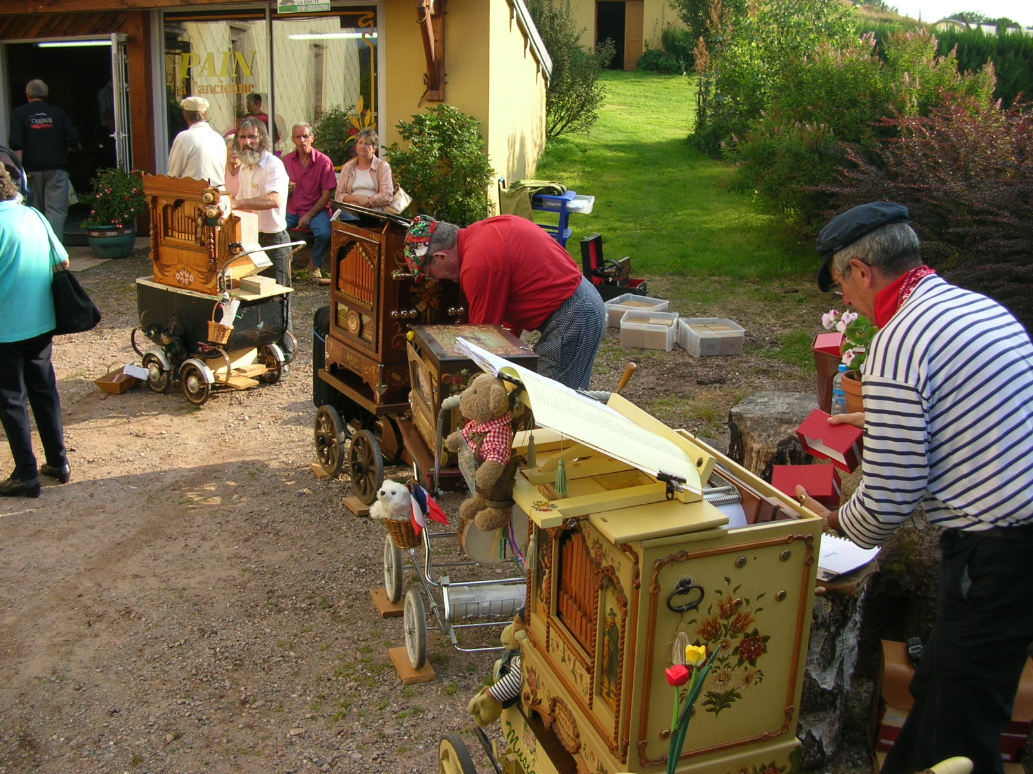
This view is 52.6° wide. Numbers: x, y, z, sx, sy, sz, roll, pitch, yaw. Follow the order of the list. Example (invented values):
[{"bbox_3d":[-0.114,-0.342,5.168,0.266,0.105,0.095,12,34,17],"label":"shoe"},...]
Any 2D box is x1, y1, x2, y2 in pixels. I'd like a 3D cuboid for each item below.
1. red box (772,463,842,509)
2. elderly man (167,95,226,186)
[{"bbox_3d":[0.607,0.208,2.187,0.123,0.065,0.074,-3,-27,29],"label":"red box"},{"bbox_3d":[-2.666,-1.563,8.850,0.550,1.740,0.380,1,13,3],"label":"elderly man"}]

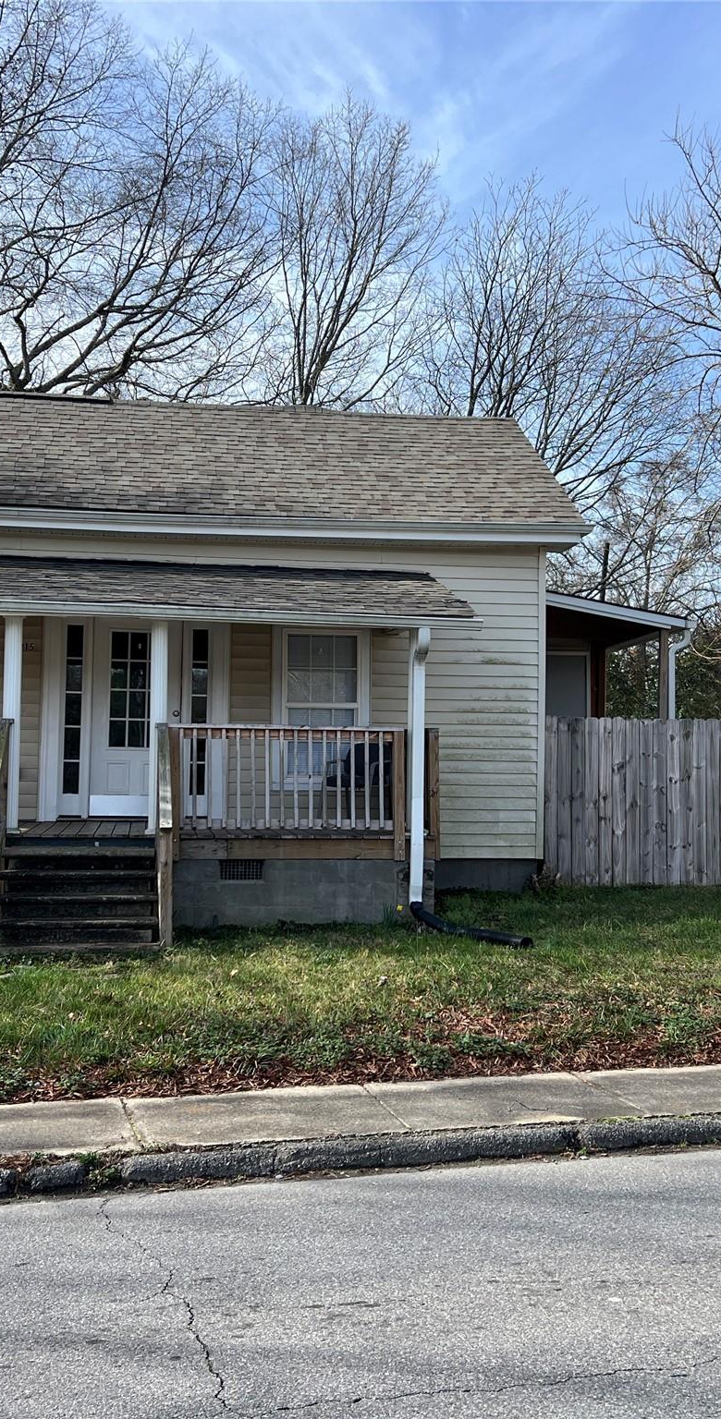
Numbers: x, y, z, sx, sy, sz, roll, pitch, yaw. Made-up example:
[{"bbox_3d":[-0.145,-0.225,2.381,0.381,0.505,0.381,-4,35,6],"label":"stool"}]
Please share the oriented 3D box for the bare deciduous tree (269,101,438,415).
[{"bbox_3d":[-0.217,-6.279,35.388,4.800,18.330,4.800,0,-3,0],"label":"bare deciduous tree"}]

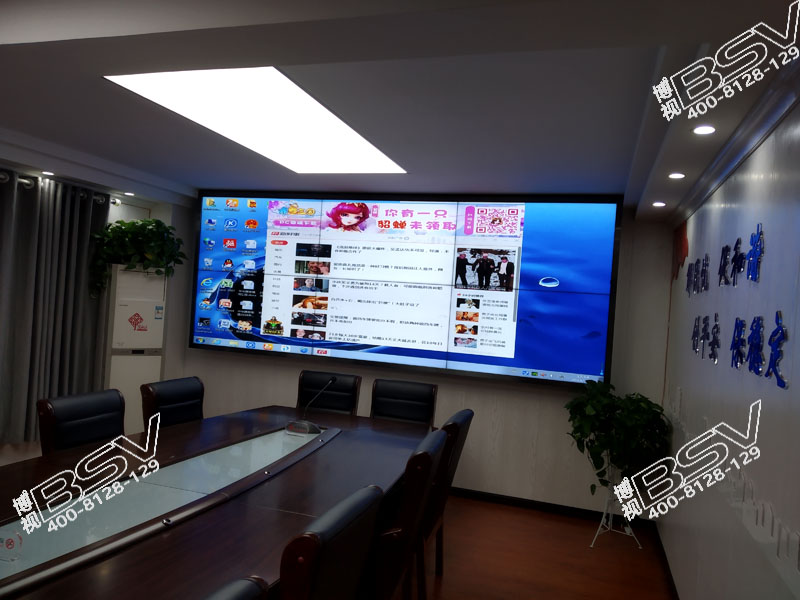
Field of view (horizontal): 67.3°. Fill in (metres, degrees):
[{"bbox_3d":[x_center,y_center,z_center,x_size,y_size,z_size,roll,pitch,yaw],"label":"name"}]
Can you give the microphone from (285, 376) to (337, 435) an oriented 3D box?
[{"bbox_3d":[-0.511,0.647,3.689,0.160,0.290,0.350,4,0,29],"label":"microphone"}]

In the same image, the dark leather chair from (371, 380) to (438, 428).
[{"bbox_3d":[-0.056,1.079,4.104,0.550,0.980,0.600,4,0,17],"label":"dark leather chair"}]

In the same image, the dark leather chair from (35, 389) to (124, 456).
[{"bbox_3d":[-1.510,1.017,3.182,0.600,0.980,0.520,4,1,24],"label":"dark leather chair"}]

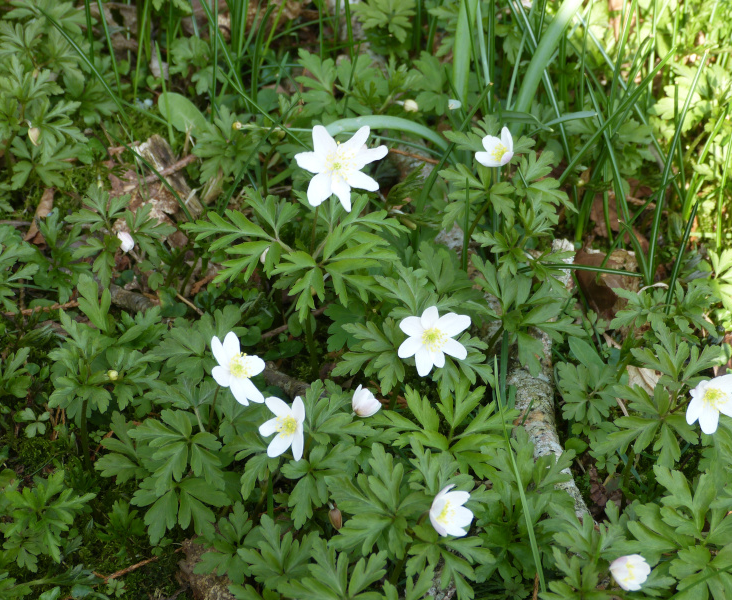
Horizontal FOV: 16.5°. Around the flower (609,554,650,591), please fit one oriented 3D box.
[{"bbox_3d":[0.122,0.127,1.170,0.020,0.018,0.018,-8,-5,43],"label":"flower"}]

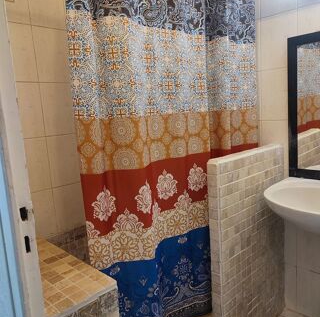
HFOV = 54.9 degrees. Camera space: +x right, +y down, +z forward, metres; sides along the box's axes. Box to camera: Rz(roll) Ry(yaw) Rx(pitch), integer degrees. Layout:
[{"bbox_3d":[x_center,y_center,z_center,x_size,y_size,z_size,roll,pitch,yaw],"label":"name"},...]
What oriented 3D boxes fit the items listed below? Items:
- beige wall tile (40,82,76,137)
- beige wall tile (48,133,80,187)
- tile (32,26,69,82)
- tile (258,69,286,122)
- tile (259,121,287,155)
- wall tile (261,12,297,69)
[{"bbox_3d":[-0.593,-0.287,1.809,0.012,0.300,0.208,5,12,44],"label":"beige wall tile"},{"bbox_3d":[-0.574,0.009,1.855,0.012,0.300,0.208,5,12,44],"label":"beige wall tile"},{"bbox_3d":[-0.613,-0.582,1.762,0.012,0.300,0.208,5,12,44],"label":"tile"},{"bbox_3d":[0.705,-0.375,1.816,0.208,0.300,0.012,5,12,44],"label":"tile"},{"bbox_3d":[0.725,-0.079,1.863,0.208,0.300,0.012,5,12,44],"label":"tile"},{"bbox_3d":[0.686,-0.670,1.770,0.208,0.300,0.012,5,12,44],"label":"wall tile"}]

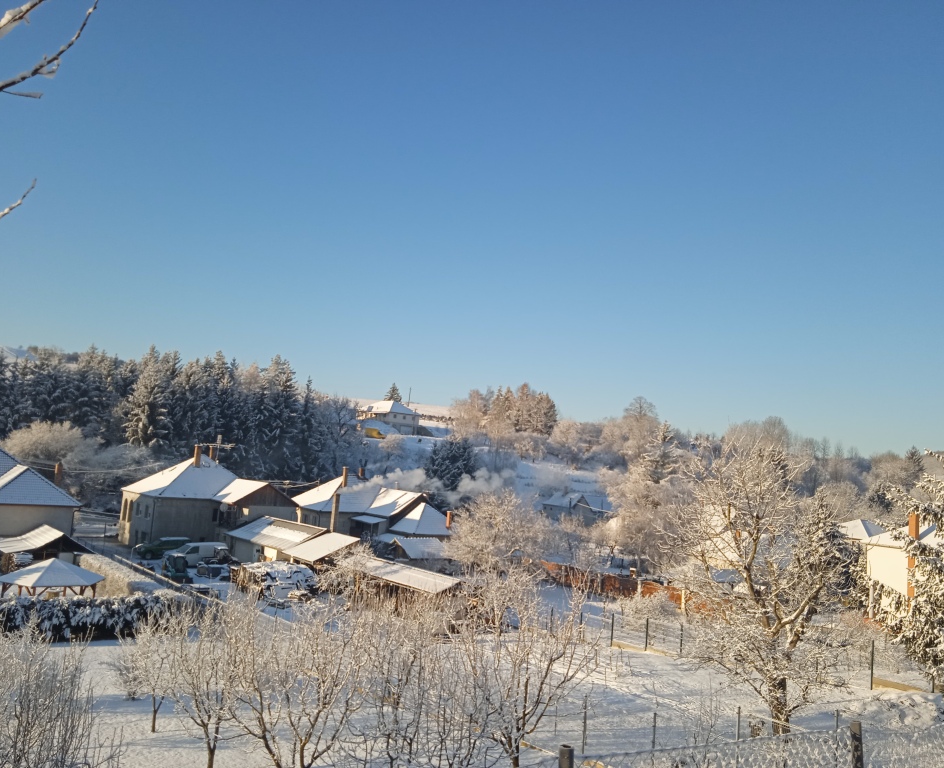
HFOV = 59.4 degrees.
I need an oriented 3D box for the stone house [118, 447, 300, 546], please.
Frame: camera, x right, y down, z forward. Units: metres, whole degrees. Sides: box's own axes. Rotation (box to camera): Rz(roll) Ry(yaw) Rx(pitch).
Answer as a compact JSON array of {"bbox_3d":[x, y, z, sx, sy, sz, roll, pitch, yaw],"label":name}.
[{"bbox_3d":[-26.164,11.406,82.171,12.600,9.500,14.000,8,-7,-41],"label":"stone house"}]

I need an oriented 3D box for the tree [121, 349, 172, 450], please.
[{"bbox_3d":[-48.971,2.188,125.000,6.790,15.690,6.790,6,-5,-21],"label":"tree"}]

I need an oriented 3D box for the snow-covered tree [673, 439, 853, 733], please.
[{"bbox_3d":[7.579,5.047,22.500,4.740,7.830,4.740,3,-4,0],"label":"snow-covered tree"}]

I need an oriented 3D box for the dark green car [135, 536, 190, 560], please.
[{"bbox_3d":[-26.847,14.295,72.000,4.600,1.680,1.850,4,-4,-15],"label":"dark green car"}]

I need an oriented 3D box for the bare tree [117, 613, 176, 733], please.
[{"bbox_3d":[-10.161,8.969,26.000,1.830,3.690,1.830,3,-4,0],"label":"bare tree"}]

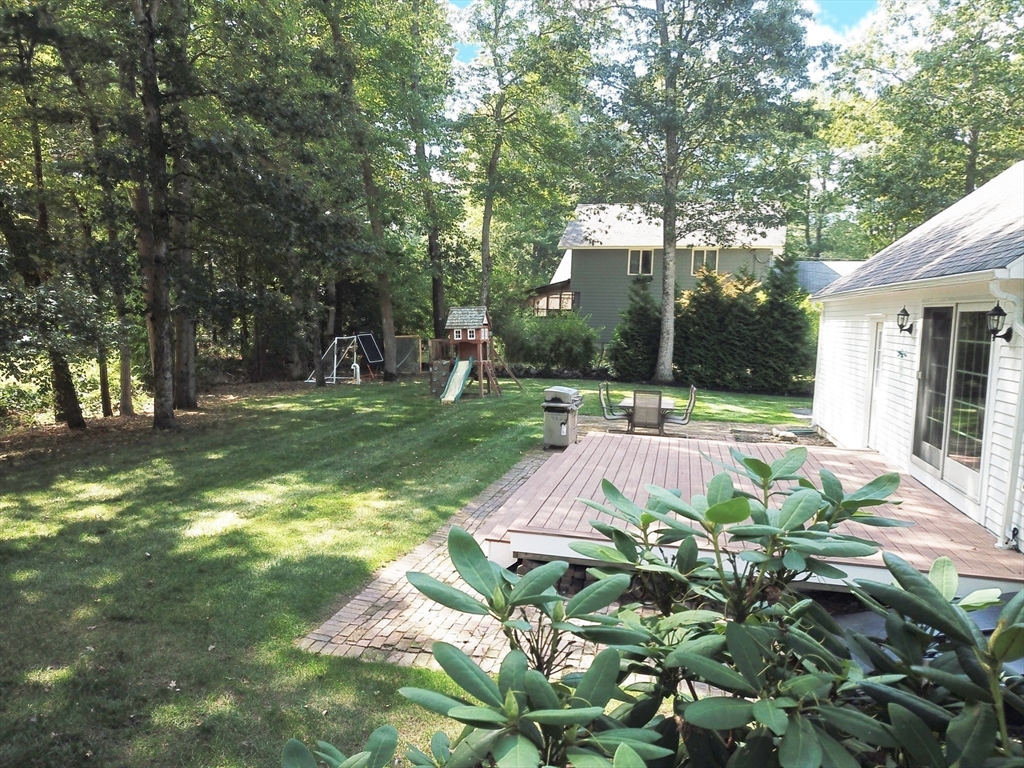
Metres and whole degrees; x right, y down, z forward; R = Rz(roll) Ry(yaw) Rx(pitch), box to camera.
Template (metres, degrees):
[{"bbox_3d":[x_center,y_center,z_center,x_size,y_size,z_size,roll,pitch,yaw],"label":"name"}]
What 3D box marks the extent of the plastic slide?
[{"bbox_3d":[-1.610,-0.131,22.737,0.460,1.220,2.050,3,6,10],"label":"plastic slide"}]

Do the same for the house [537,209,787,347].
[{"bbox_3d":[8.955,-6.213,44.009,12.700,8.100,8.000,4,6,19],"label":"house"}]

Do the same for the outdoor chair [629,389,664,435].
[{"bbox_3d":[2.514,0.616,14.283,0.600,1.030,0.680,3,6,13],"label":"outdoor chair"}]

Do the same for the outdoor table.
[{"bbox_3d":[2.644,0.712,15.003,1.000,0.710,1.520,3,6,13],"label":"outdoor table"}]

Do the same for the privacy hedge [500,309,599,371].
[{"bbox_3d":[1.471,-1.685,30.701,3.700,2.350,2.900,3,6,13],"label":"privacy hedge"}]

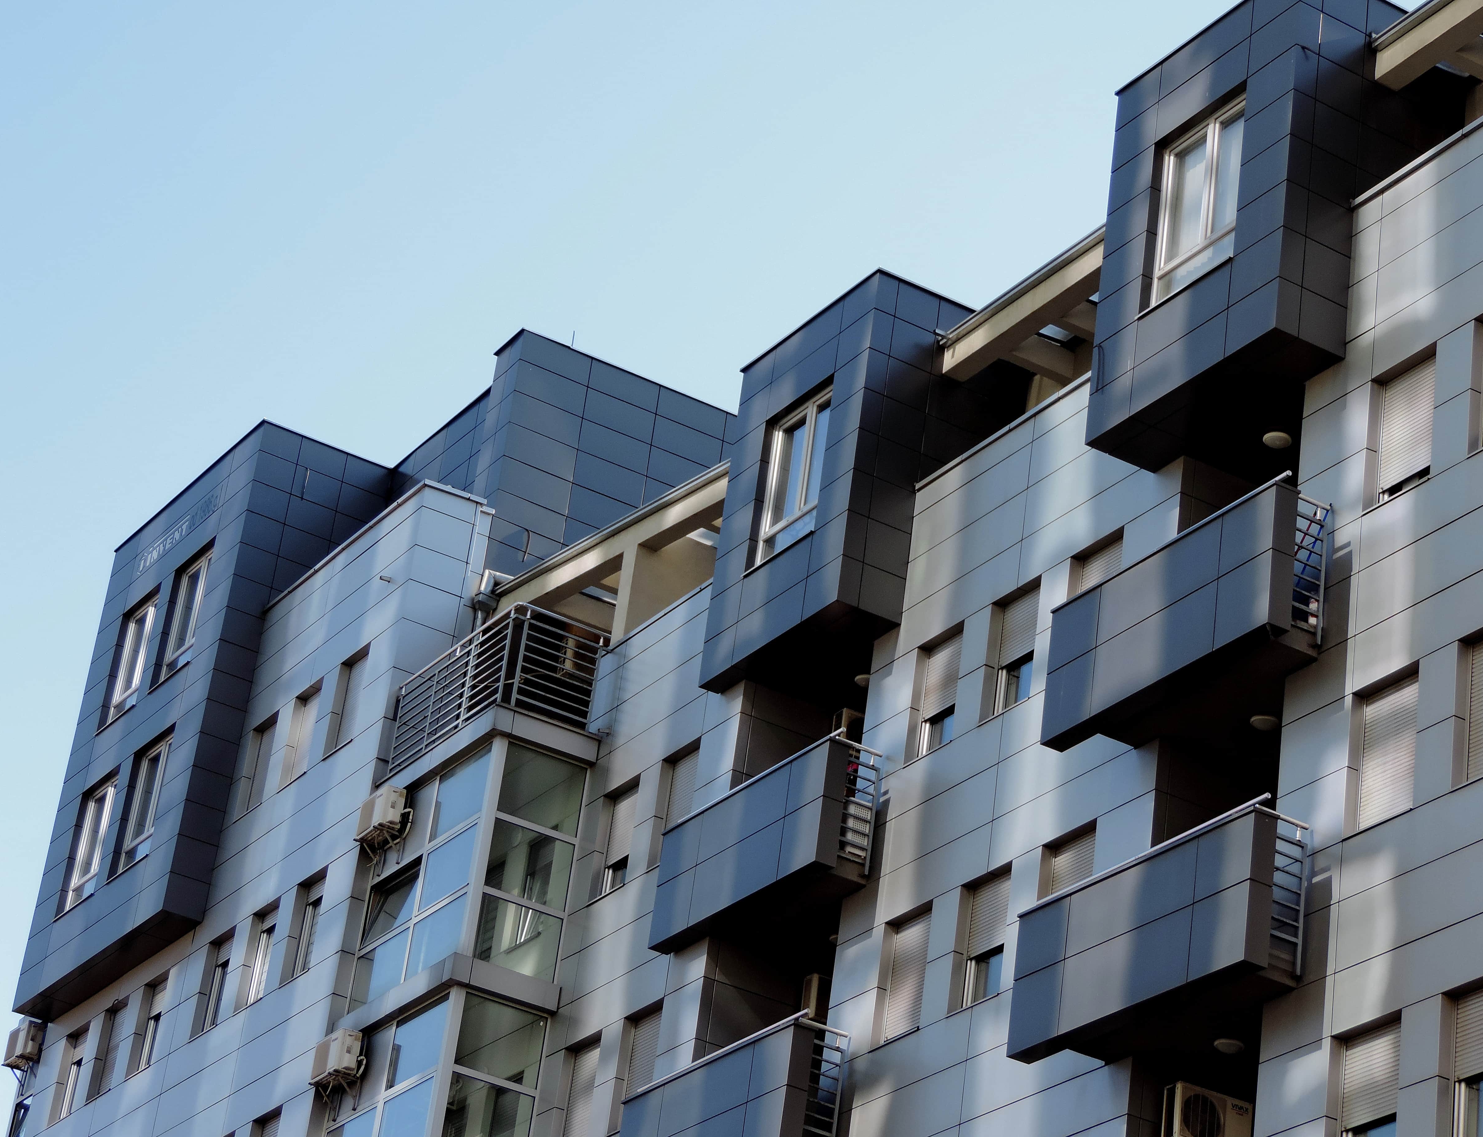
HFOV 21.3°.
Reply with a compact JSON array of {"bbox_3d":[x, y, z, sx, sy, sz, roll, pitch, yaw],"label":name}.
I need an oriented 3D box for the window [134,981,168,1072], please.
[{"bbox_3d":[-7.280,5.772,49.369,0.120,1.270,0.757,21,-30,-24],"label":"window"}]

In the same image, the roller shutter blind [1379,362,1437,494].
[{"bbox_3d":[5.546,-1.209,32.516,0.053,1.065,0.757,21,-30,-24],"label":"roller shutter blind"}]

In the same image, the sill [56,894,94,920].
[{"bbox_3d":[-8.888,4.567,52.857,0.150,0.053,1.417,21,-30,-24],"label":"sill"}]

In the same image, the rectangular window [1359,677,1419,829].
[{"bbox_3d":[5.423,1.554,32.433,0.110,1.348,0.878,21,-30,-24],"label":"rectangular window"}]

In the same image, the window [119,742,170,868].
[{"bbox_3d":[-7.750,3.140,51.848,0.123,1.874,1.355,21,-30,-24],"label":"window"}]

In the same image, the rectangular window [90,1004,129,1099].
[{"bbox_3d":[-7.947,6.213,50.406,0.120,1.270,0.800,21,-30,-24],"label":"rectangular window"}]

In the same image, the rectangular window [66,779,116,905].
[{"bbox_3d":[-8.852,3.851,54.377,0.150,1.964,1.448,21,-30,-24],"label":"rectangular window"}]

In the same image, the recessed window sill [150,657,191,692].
[{"bbox_3d":[-7.574,1.482,52.599,0.150,0.053,1.417,21,-30,-24],"label":"recessed window sill"}]

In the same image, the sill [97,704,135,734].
[{"bbox_3d":[-8.404,2.083,53.189,0.160,0.043,1.427,21,-30,-24],"label":"sill"}]

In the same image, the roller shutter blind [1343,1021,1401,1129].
[{"bbox_3d":[4.839,3.843,29.895,0.050,0.713,0.713,21,-30,-24],"label":"roller shutter blind"}]

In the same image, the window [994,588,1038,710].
[{"bbox_3d":[2.676,0.814,37.001,0.120,1.235,0.748,21,-30,-24],"label":"window"}]

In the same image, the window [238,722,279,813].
[{"bbox_3d":[-5.890,2.517,49.116,0.120,1.279,0.818,21,-30,-24],"label":"window"}]

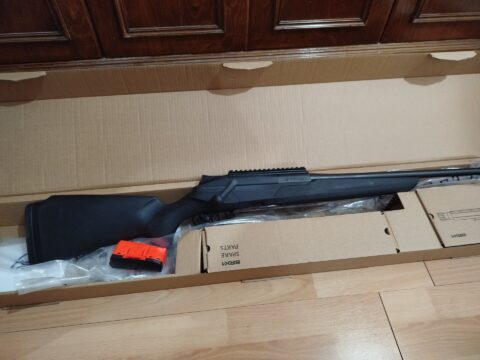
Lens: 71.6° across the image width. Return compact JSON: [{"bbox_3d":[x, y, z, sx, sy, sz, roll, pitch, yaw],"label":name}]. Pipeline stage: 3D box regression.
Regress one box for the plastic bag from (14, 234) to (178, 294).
[{"bbox_3d":[-0.237,0.140,0.587,0.254,0.049,0.103,-4,55,-6],"label":"plastic bag"}]

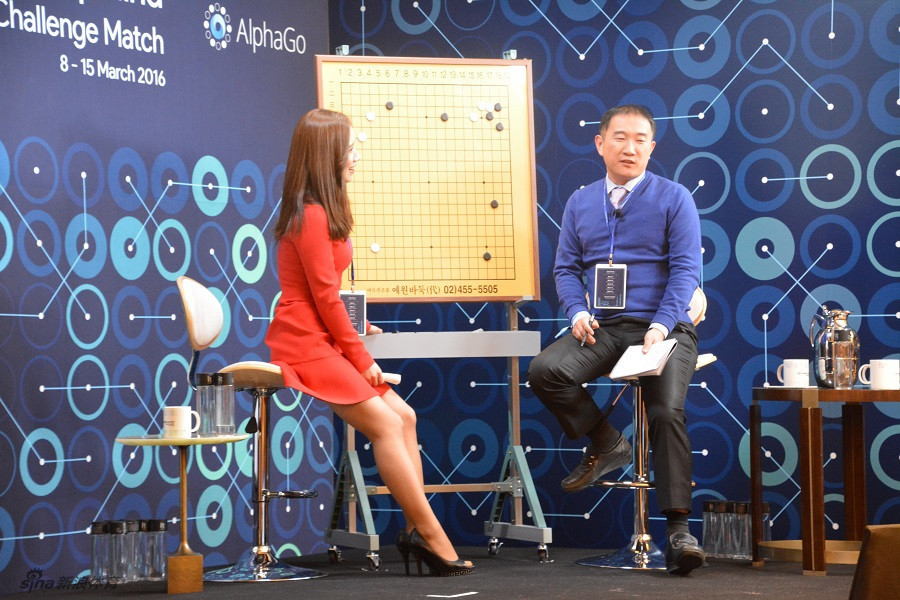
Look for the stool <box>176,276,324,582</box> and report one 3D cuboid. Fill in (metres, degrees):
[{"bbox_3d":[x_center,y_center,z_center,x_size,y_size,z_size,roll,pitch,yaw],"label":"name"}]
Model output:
[{"bbox_3d":[-0.628,0.410,9.000,0.490,0.970,0.420,-1,-1,20],"label":"stool"}]

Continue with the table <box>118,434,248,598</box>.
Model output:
[{"bbox_3d":[-0.815,0.654,8.550,0.405,0.478,0.405,-1,-1,-2],"label":"table"}]

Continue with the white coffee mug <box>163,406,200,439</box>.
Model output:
[{"bbox_3d":[-0.813,0.372,8.510,0.114,0.096,0.082,0,-1,-38],"label":"white coffee mug"}]

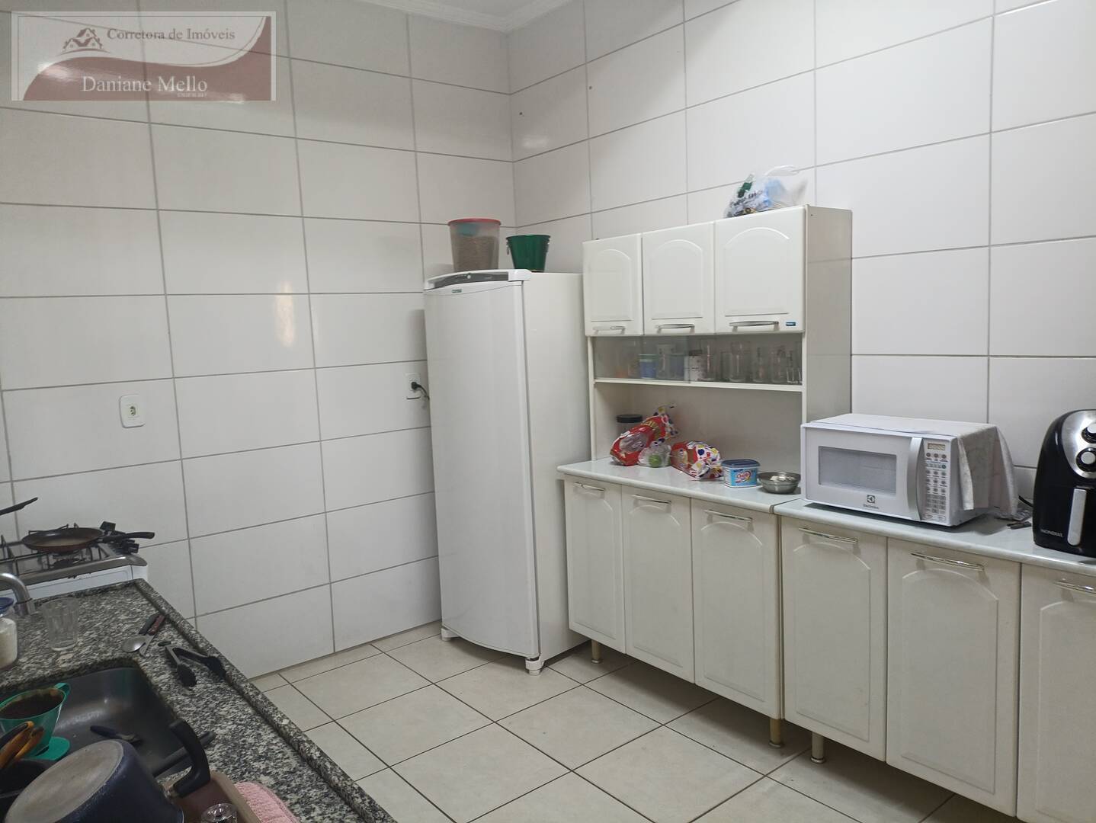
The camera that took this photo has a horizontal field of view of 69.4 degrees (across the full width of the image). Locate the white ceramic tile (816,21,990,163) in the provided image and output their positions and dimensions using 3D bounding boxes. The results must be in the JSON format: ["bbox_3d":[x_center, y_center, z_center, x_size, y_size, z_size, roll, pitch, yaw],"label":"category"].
[{"bbox_3d":[1.103,-0.989,2.503,0.012,0.322,0.573,-8,8,-38],"label":"white ceramic tile"}]

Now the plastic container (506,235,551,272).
[{"bbox_3d":[-0.079,-0.642,3.274,0.179,0.153,0.179,-3,7,-1],"label":"plastic container"}]

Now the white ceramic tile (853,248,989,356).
[{"bbox_3d":[1.142,-0.348,2.600,0.010,0.324,0.570,-8,8,-39],"label":"white ceramic tile"}]

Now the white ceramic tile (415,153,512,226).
[{"bbox_3d":[-0.393,-1.089,3.904,0.558,0.324,0.010,-7,8,-37],"label":"white ceramic tile"}]

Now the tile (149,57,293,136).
[{"bbox_3d":[-1.293,-1.280,3.155,0.563,0.320,0.010,-7,8,-37],"label":"tile"}]

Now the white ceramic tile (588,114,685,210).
[{"bbox_3d":[0.382,-1.066,3.412,0.010,0.324,0.571,-8,8,-39],"label":"white ceramic tile"}]

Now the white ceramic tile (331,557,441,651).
[{"bbox_3d":[-0.757,0.917,3.787,0.567,0.324,0.010,-7,8,-37],"label":"white ceramic tile"}]

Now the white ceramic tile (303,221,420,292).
[{"bbox_3d":[-0.825,-0.703,3.594,0.567,0.322,0.012,-8,8,-37],"label":"white ceramic tile"}]

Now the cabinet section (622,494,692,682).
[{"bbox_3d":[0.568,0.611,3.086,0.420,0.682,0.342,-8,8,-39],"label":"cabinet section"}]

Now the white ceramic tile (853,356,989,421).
[{"bbox_3d":[1.145,-0.021,2.614,0.012,0.322,0.573,-8,8,-38],"label":"white ceramic tile"}]

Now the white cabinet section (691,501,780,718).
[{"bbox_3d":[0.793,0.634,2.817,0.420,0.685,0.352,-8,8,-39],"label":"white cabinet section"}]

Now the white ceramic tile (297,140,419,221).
[{"bbox_3d":[-0.828,-1.017,3.527,0.563,0.320,0.010,-7,8,-37],"label":"white ceramic tile"}]

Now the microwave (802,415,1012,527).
[{"bbox_3d":[1.047,0.170,2.394,0.300,0.262,0.469,-7,8,-36],"label":"microwave"}]

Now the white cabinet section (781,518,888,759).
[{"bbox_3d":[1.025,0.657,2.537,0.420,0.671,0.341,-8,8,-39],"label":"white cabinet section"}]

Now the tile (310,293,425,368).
[{"bbox_3d":[-0.811,-0.381,3.643,0.570,0.324,0.010,-7,8,-37],"label":"tile"}]

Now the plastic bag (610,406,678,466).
[{"bbox_3d":[0.402,0.094,3.307,0.170,0.242,0.288,-8,8,-39],"label":"plastic bag"}]

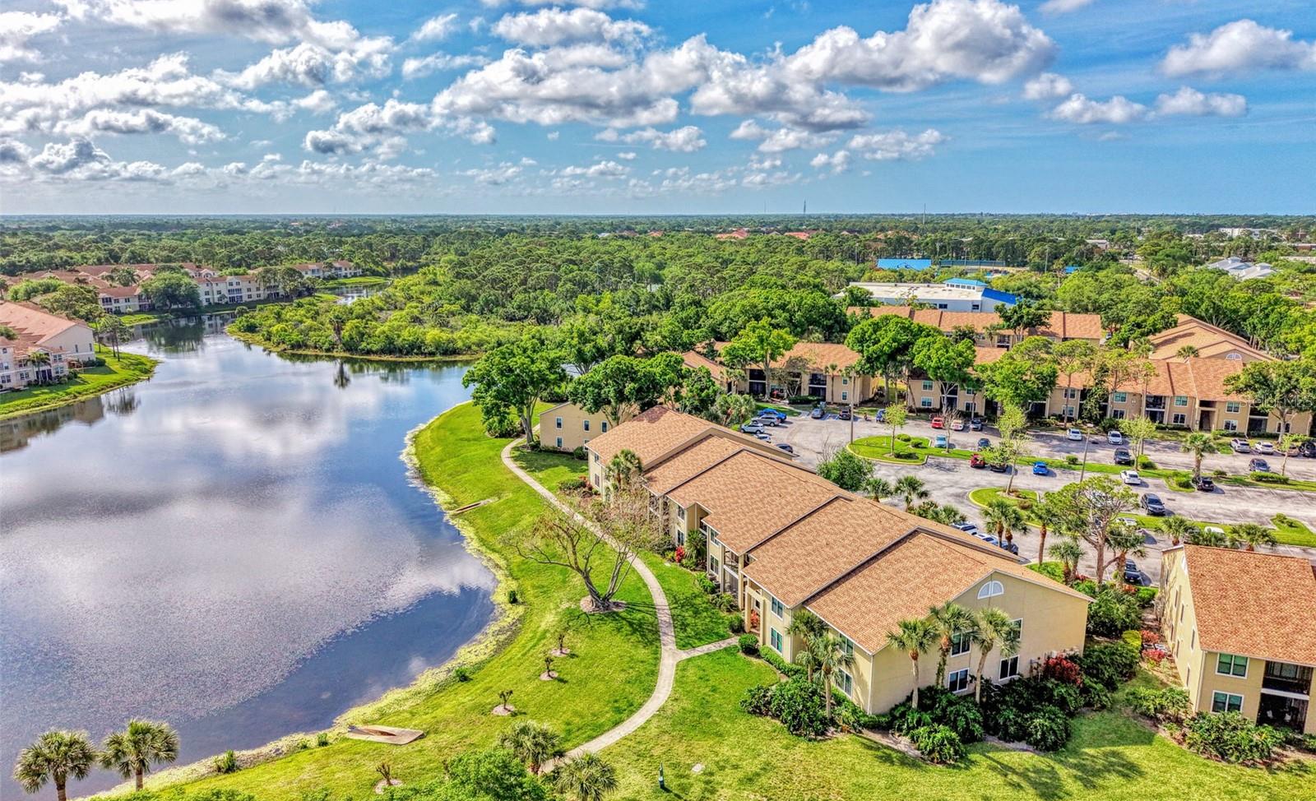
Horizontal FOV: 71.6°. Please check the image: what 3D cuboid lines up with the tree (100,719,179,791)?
[{"bbox_3d":[-31.300,22.090,55.320,4.210,5.890,4.210,-7,14,-31],"label":"tree"}]

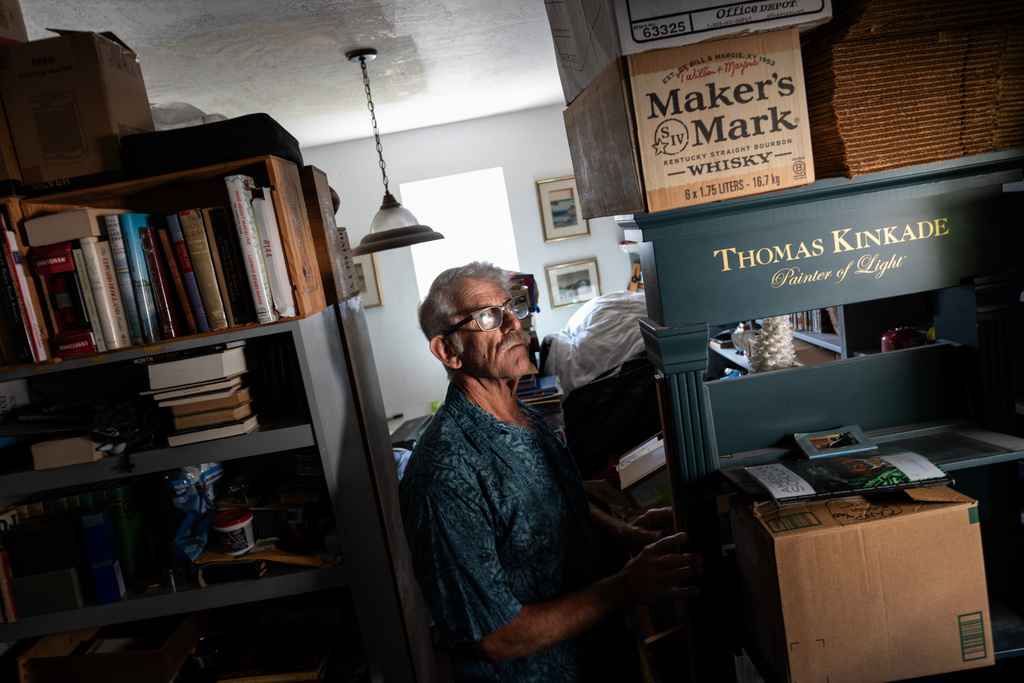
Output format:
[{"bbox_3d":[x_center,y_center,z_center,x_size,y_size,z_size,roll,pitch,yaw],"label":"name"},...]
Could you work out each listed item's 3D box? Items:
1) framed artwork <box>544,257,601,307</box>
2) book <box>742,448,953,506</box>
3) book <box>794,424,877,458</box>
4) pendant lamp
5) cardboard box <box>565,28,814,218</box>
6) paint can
[{"bbox_3d":[0.383,-0.355,4.213,0.320,0.258,0.022,-10,8,0],"label":"framed artwork"},{"bbox_3d":[0.554,0.231,1.149,0.258,0.018,0.185,-9,4,8],"label":"book"},{"bbox_3d":[0.598,0.189,1.264,0.120,0.010,0.107,-9,13,4],"label":"book"},{"bbox_3d":[-0.477,-0.691,2.477,0.346,0.700,0.346,-10,8,0],"label":"pendant lamp"},{"bbox_3d":[0.388,-0.472,1.608,0.370,0.300,0.473,-11,8,-8],"label":"cardboard box"},{"bbox_3d":[-0.602,0.417,1.484,0.084,0.074,0.084,-10,8,0],"label":"paint can"}]

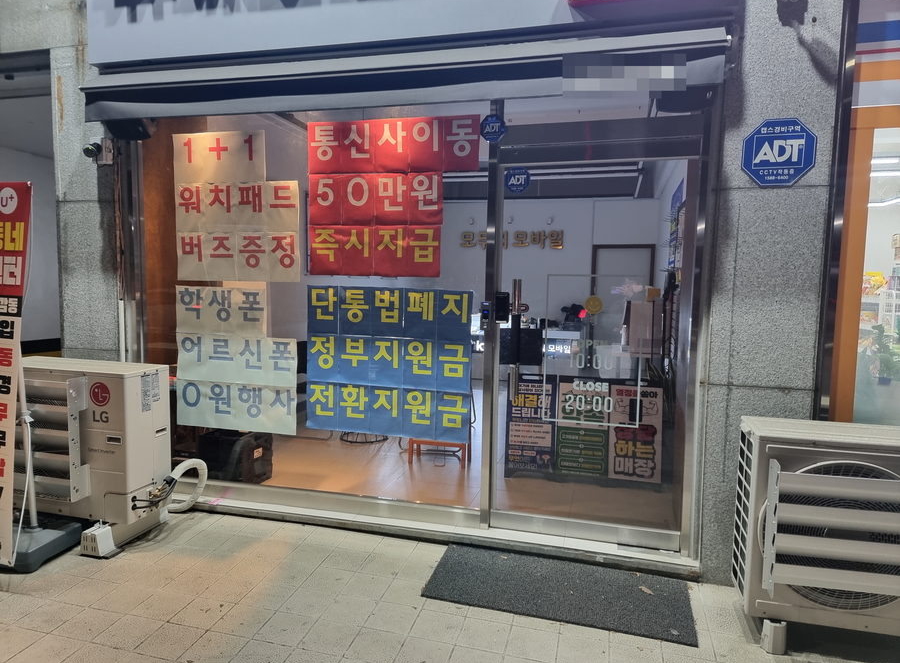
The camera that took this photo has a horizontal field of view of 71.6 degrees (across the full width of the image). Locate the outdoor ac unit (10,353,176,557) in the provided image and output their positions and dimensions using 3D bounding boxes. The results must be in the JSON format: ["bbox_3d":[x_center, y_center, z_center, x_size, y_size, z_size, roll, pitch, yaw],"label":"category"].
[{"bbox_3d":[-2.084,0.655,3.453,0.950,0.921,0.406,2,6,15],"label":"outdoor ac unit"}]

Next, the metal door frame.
[{"bbox_3d":[0.724,-0.027,3.231,1.096,2.307,0.099,2,6,15],"label":"metal door frame"}]

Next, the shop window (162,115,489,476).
[{"bbox_3d":[-0.839,-0.119,3.649,2.138,2.218,0.059,2,6,15],"label":"shop window"}]

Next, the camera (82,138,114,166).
[{"bbox_3d":[-2.076,-1.057,3.664,0.158,0.148,0.139,1,6,5],"label":"camera"}]

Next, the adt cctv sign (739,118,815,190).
[{"bbox_3d":[1.466,-0.801,2.785,0.301,0.301,0.017,2,6,15],"label":"adt cctv sign"}]

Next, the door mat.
[{"bbox_3d":[0.505,1.209,2.943,1.192,0.015,0.559,3,6,17],"label":"door mat"}]

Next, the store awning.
[{"bbox_3d":[-0.433,-1.288,3.215,3.445,0.277,0.198,2,6,15],"label":"store awning"}]

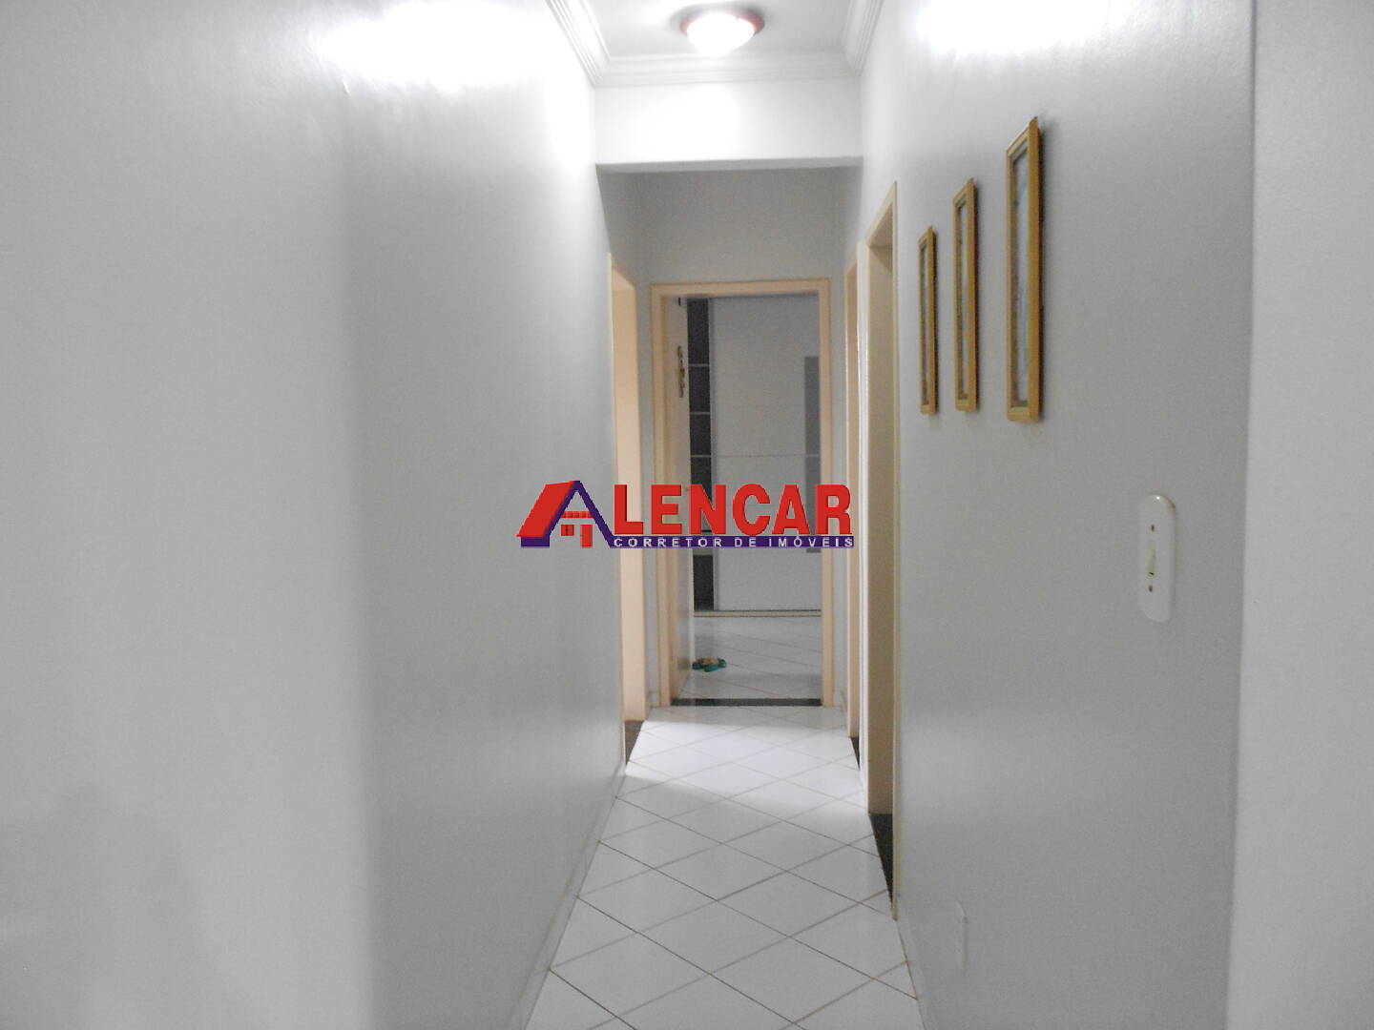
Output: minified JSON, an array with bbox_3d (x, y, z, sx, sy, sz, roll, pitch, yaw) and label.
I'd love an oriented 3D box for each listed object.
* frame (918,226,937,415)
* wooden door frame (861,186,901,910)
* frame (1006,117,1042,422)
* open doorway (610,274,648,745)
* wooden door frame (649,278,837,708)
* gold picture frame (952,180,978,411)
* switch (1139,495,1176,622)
[{"bbox_3d":[0.526,-0.417,2.264,0.018,0.389,0.140,-1,5,5],"label":"frame"},{"bbox_3d":[0.694,0.106,3.377,0.130,2.110,0.900,-1,5,5],"label":"wooden door frame"},{"bbox_3d":[0.454,-0.320,1.397,0.018,0.383,0.140,-1,5,5],"label":"frame"},{"bbox_3d":[-0.315,-0.022,4.644,0.140,2.141,0.818,-1,5,4],"label":"open doorway"},{"bbox_3d":[0.286,-0.084,5.254,0.900,2.141,0.140,-1,5,4],"label":"wooden door frame"},{"bbox_3d":[0.489,-0.378,1.818,0.018,0.385,0.140,-1,5,5],"label":"gold picture frame"},{"bbox_3d":[0.423,0.040,0.929,0.011,0.116,0.067,-1,5,5],"label":"switch"}]

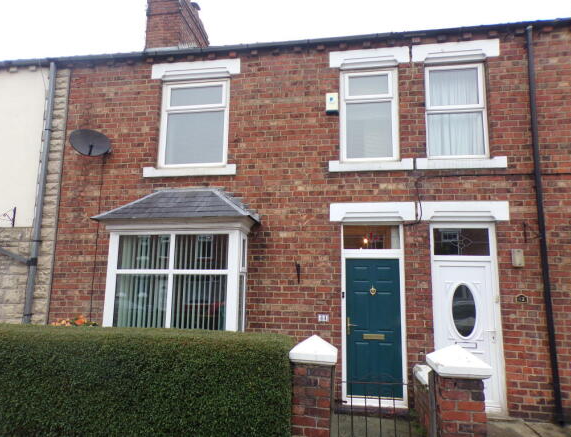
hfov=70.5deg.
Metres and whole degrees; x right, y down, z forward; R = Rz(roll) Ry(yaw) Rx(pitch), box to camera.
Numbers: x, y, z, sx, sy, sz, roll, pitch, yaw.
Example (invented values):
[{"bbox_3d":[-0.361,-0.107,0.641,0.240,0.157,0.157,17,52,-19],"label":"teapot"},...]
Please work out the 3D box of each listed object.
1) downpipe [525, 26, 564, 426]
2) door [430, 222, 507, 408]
[{"bbox_3d":[3.377,-0.062,5.295,0.069,5.237,0.076,-1,-8,10],"label":"downpipe"},{"bbox_3d":[2.424,1.300,5.420,0.841,2.476,0.090,-1,-8,10],"label":"door"}]

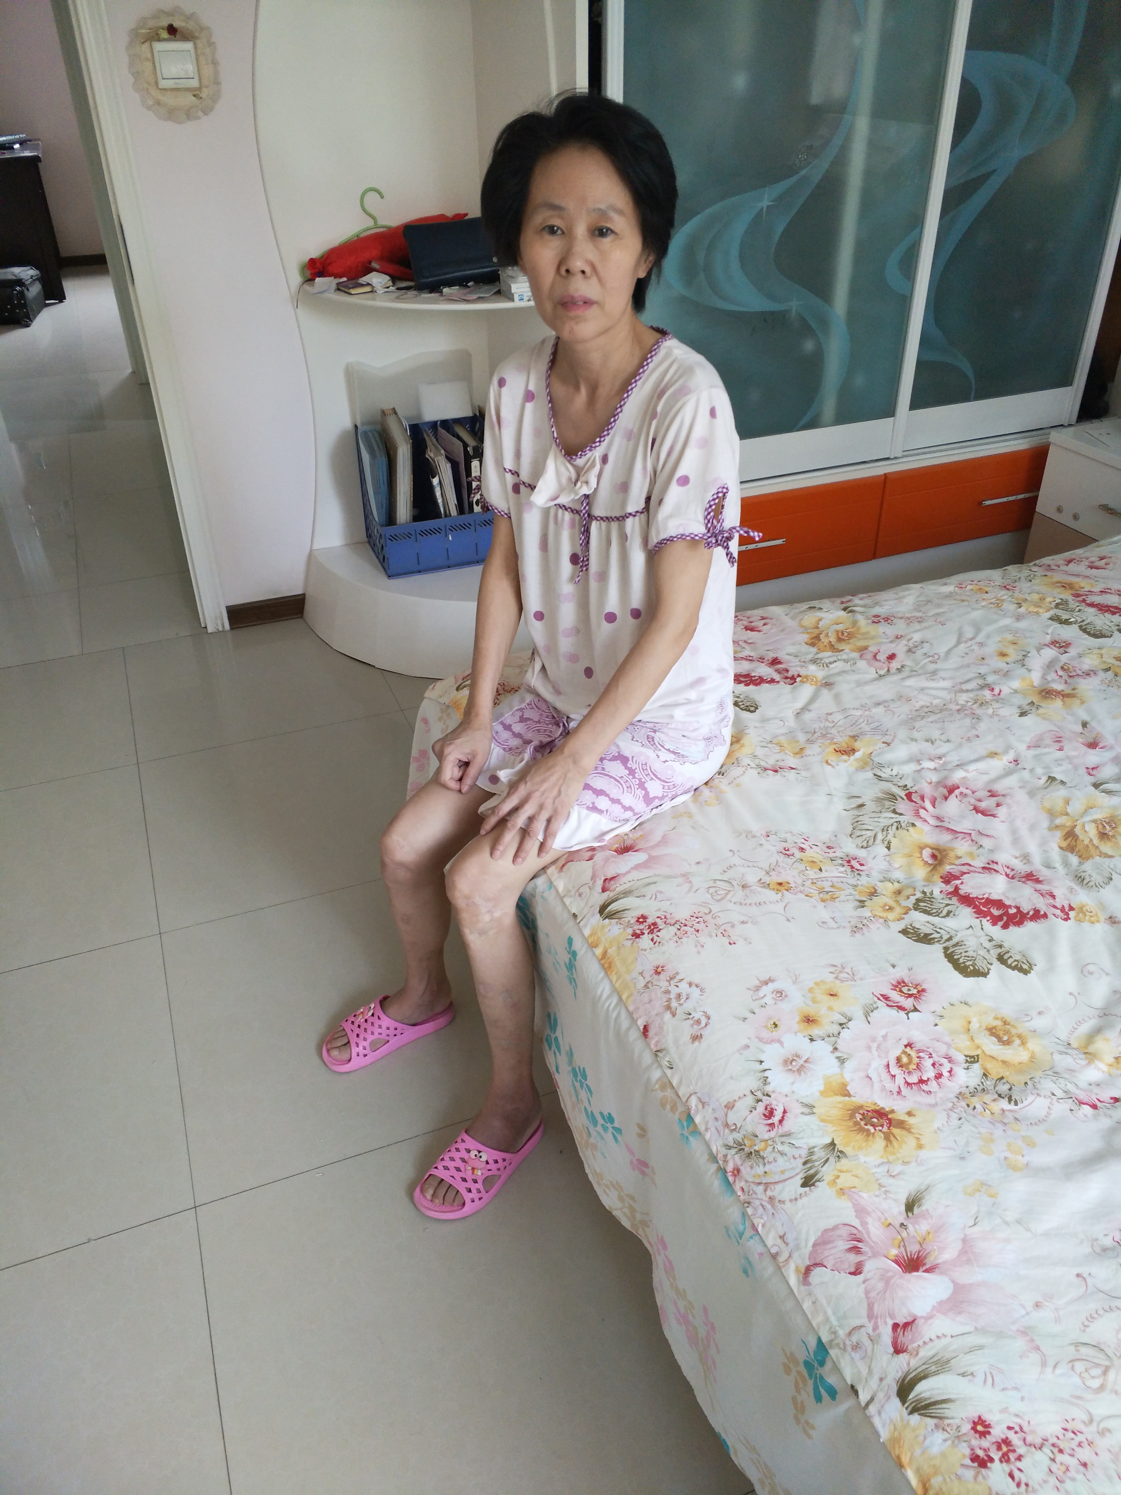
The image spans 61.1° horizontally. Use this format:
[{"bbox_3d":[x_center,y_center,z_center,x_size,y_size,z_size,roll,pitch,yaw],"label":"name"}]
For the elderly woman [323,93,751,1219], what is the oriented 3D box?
[{"bbox_3d":[-0.078,-0.090,1.320,0.470,1.330,0.700,26,40,37],"label":"elderly woman"}]

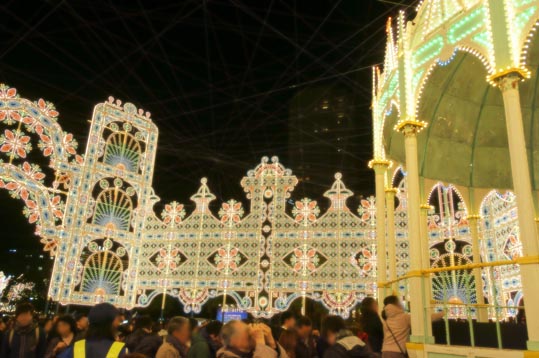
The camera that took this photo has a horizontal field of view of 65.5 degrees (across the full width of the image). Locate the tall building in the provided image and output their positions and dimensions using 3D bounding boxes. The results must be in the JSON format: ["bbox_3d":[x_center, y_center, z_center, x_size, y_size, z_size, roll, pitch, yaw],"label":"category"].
[{"bbox_3d":[28.636,13.098,228.199,38.000,127.000,34.000,3,-18,2],"label":"tall building"}]

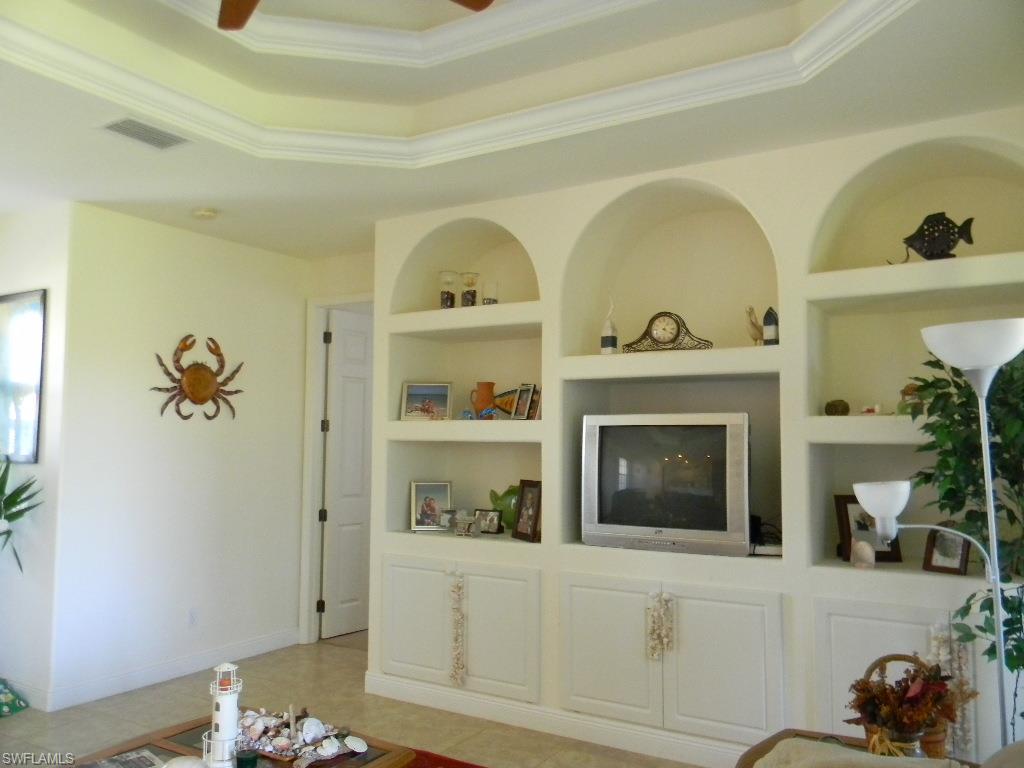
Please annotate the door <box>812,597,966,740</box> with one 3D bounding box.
[{"bbox_3d":[1.544,1.267,3.458,0.523,0.680,0.025,-2,-5,31],"label":"door"}]

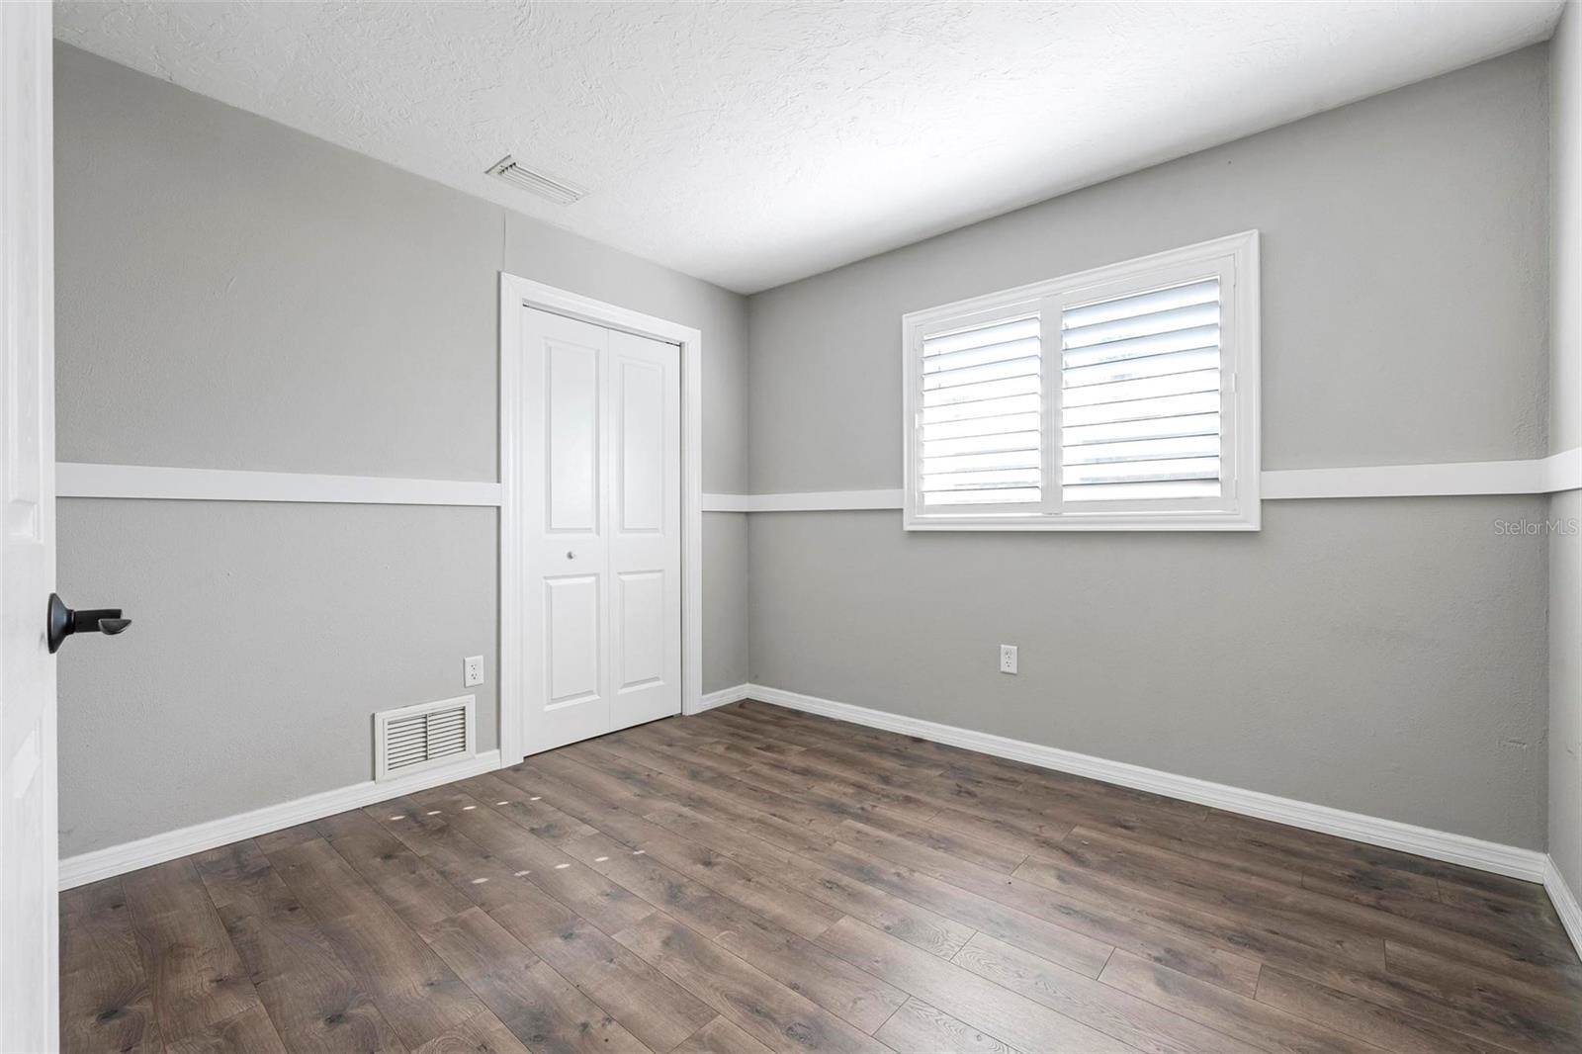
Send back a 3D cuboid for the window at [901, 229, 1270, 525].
[{"bbox_3d":[1.073,-0.501,2.710,1.397,1.027,0.070,0,0,41],"label":"window"}]

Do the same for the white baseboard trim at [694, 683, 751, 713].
[{"bbox_3d":[-0.385,0.957,3.705,0.016,0.086,0.418,0,0,41],"label":"white baseboard trim"}]

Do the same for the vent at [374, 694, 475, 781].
[{"bbox_3d":[-1.394,0.804,2.532,0.025,0.255,0.357,0,0,41],"label":"vent"}]

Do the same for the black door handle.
[{"bbox_3d":[-0.776,0.107,0.733,0.066,0.066,0.138,0,0,-45],"label":"black door handle"}]

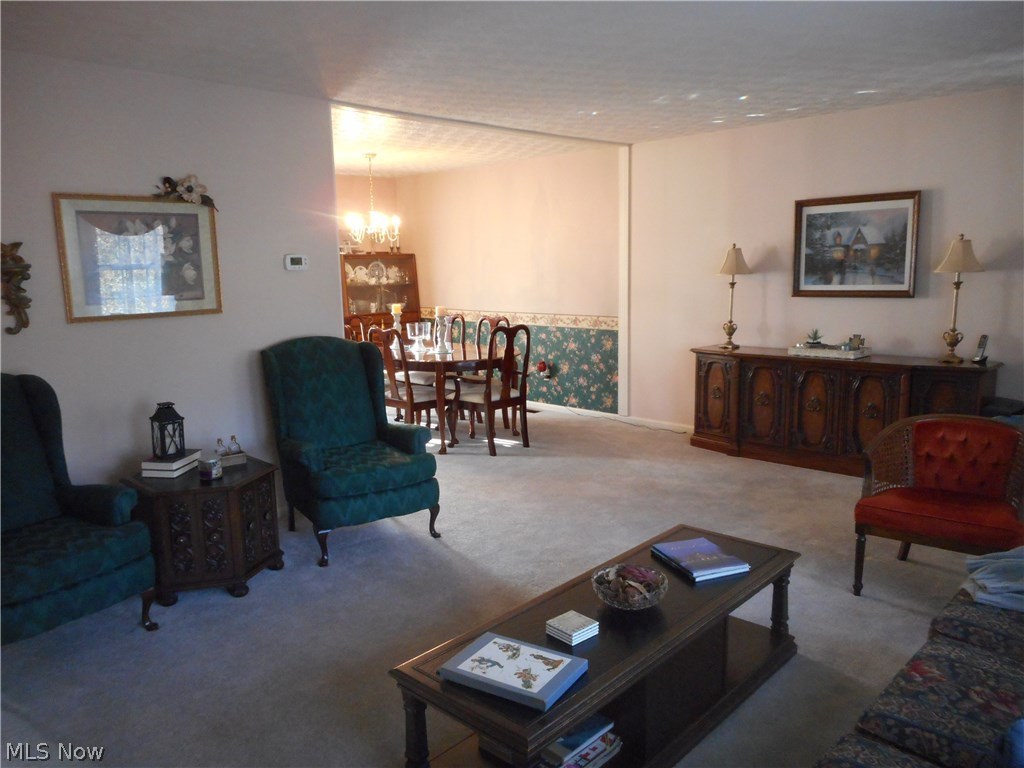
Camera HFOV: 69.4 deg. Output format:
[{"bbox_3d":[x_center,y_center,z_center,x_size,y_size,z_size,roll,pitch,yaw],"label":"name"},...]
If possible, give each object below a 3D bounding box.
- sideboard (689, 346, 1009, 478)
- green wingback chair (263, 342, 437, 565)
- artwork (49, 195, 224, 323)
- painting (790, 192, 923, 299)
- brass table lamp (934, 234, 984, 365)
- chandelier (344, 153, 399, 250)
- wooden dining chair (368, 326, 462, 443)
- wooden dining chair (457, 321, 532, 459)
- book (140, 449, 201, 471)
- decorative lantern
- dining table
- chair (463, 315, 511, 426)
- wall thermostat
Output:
[{"bbox_3d":[2.229,0.190,5.253,1.980,0.770,0.500,8,13,42],"label":"sideboard"},{"bbox_3d":[-0.884,0.301,4.075,0.737,1.091,0.794,-7,11,-33],"label":"green wingback chair"},{"bbox_3d":[-1.966,-0.671,3.951,0.031,0.625,0.799,8,13,44],"label":"artwork"},{"bbox_3d":[2.476,-0.998,5.394,0.870,0.722,0.036,8,13,44],"label":"painting"},{"bbox_3d":[2.817,-0.524,4.682,0.270,0.800,0.270,8,14,43],"label":"brass table lamp"},{"bbox_3d":[-1.267,-1.667,6.709,0.510,0.790,0.510,-1,10,0],"label":"chandelier"},{"bbox_3d":[-0.811,0.015,6.067,0.512,0.998,0.604,8,13,44],"label":"wooden dining chair"},{"bbox_3d":[-0.170,0.018,5.981,0.625,0.998,0.584,8,13,44],"label":"wooden dining chair"},{"bbox_3d":[-1.675,0.368,3.658,0.175,0.037,0.250,0,10,7],"label":"book"},{"bbox_3d":[-1.701,0.221,3.646,0.122,0.260,0.122,-10,13,-42],"label":"decorative lantern"},{"bbox_3d":[-0.747,0.058,6.567,1.905,0.748,1.126,8,13,44],"label":"dining table"},{"bbox_3d":[-0.323,-0.080,6.503,0.500,0.990,0.560,8,14,43],"label":"chair"},{"bbox_3d":[-1.234,-0.699,4.270,0.033,0.094,0.152,8,14,43],"label":"wall thermostat"}]

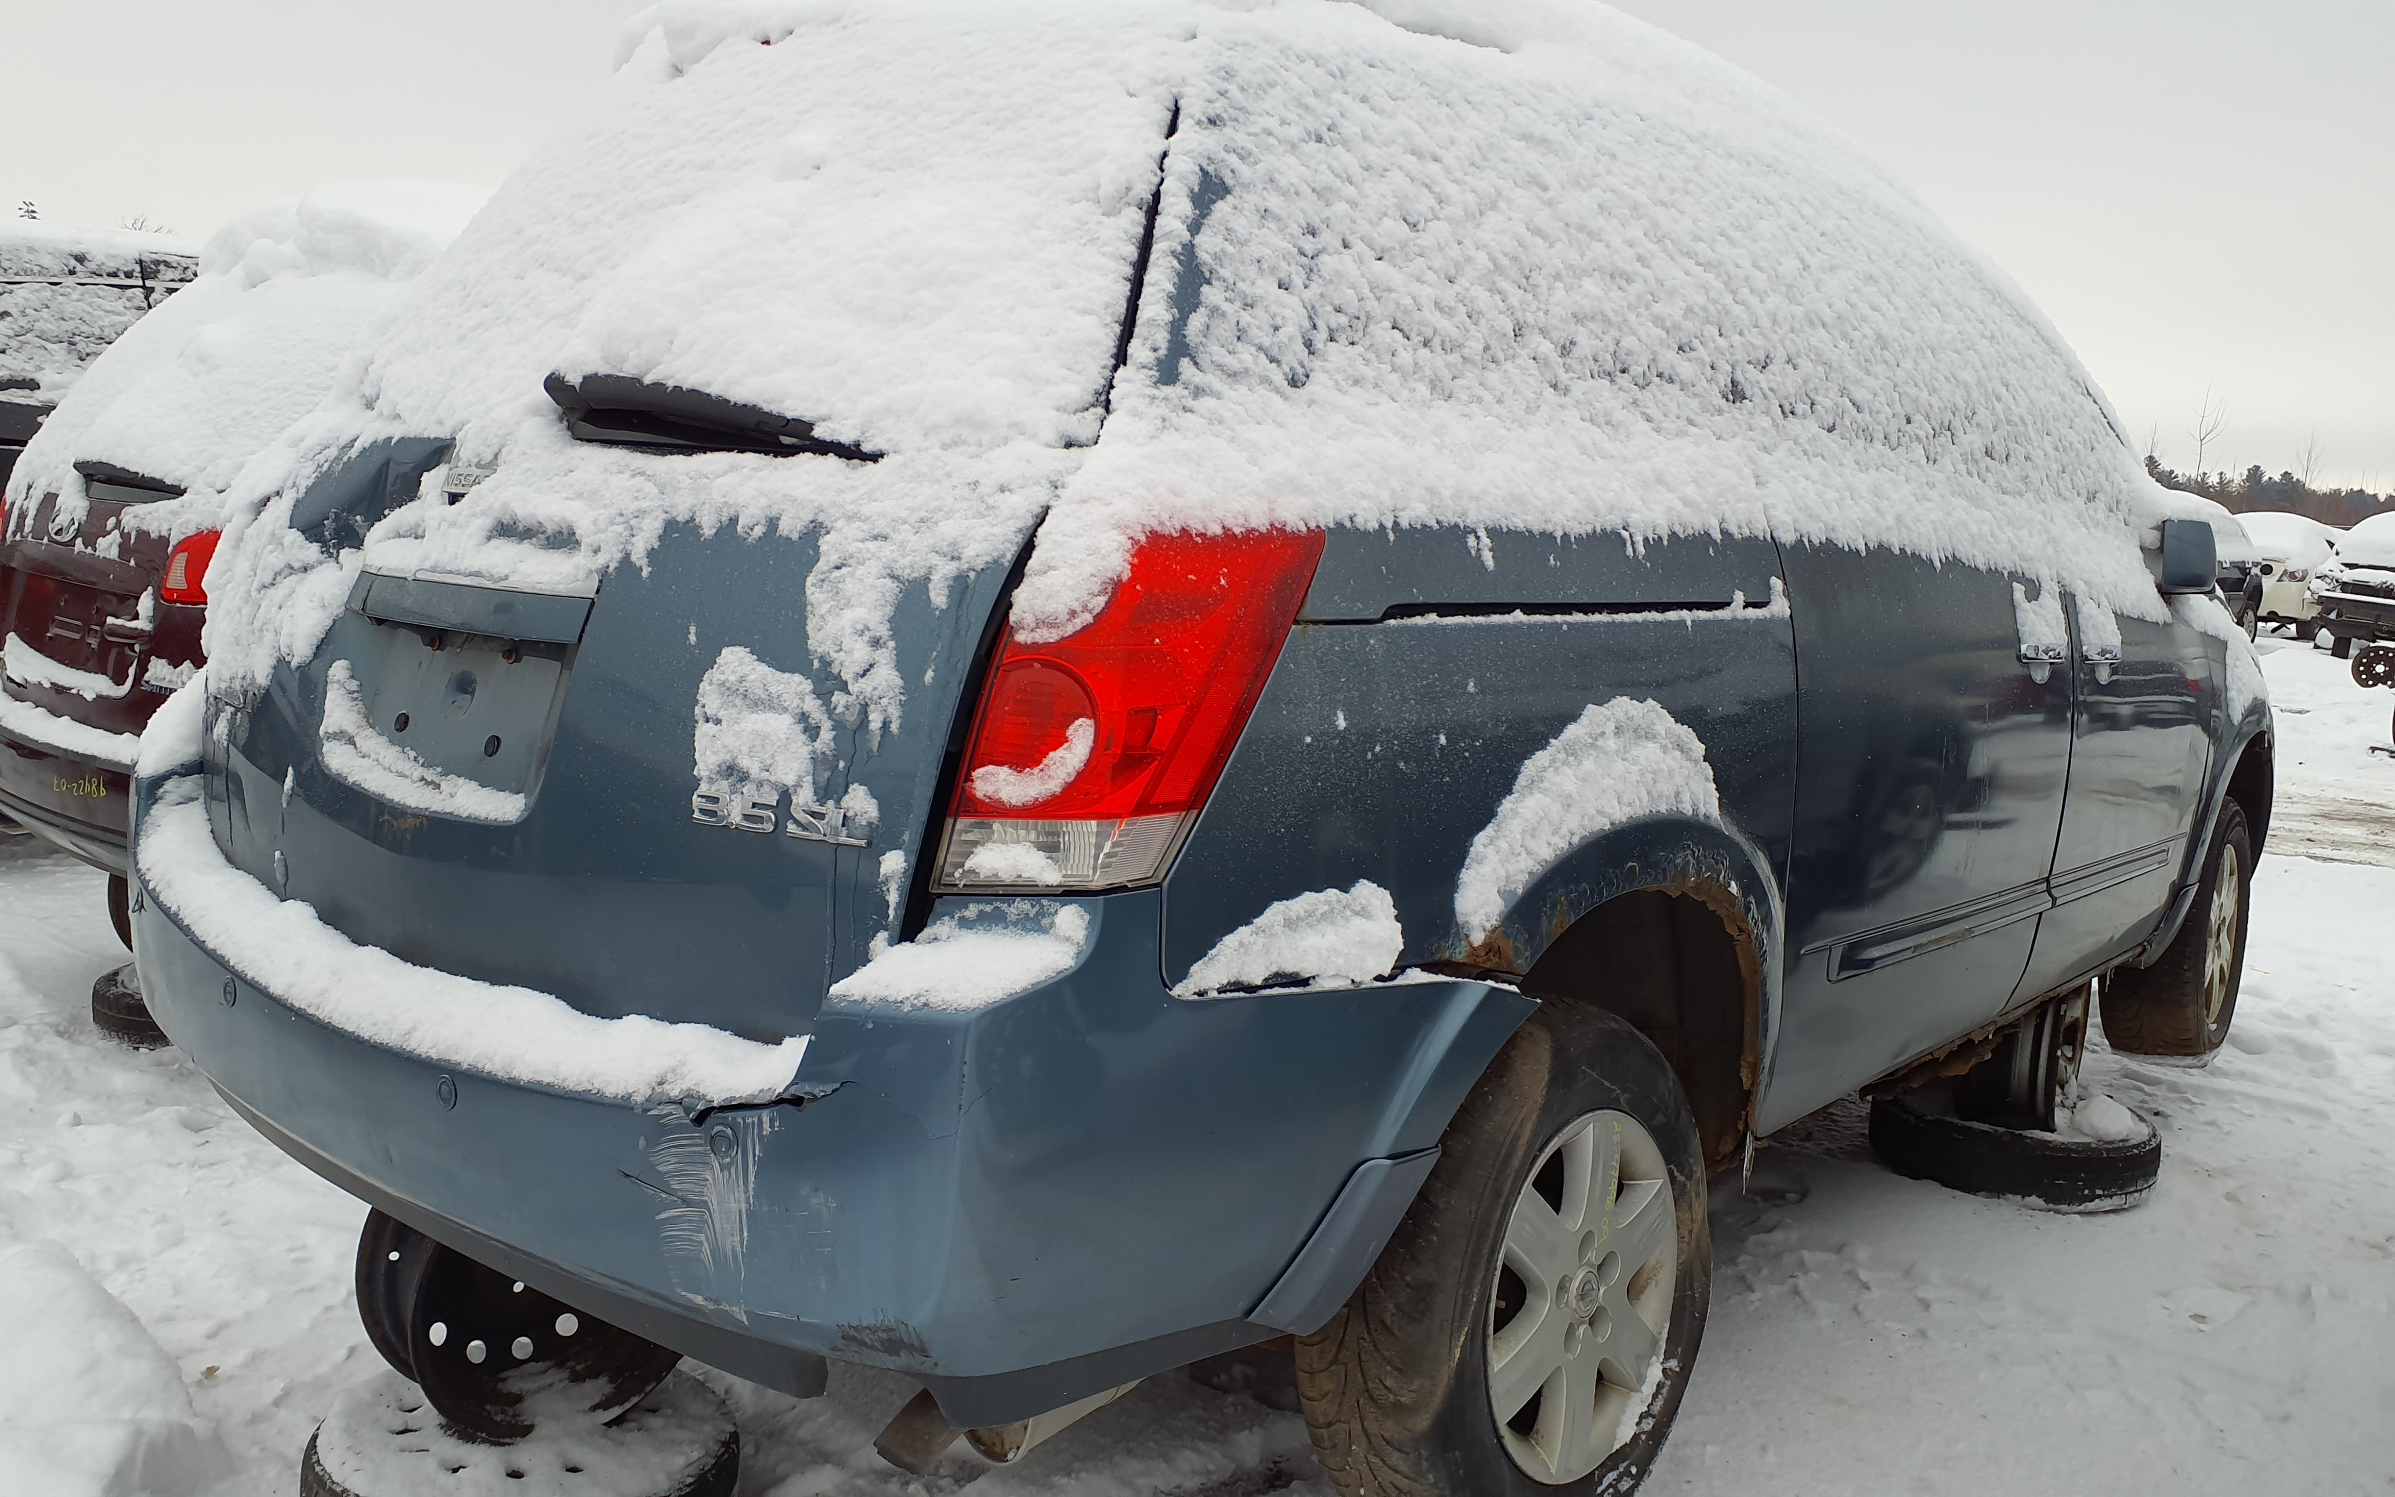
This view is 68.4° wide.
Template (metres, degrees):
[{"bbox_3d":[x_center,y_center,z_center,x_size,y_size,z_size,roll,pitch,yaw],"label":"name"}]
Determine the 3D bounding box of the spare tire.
[{"bbox_3d":[1.710,0.819,3.700,0.556,0.145,0.556,3,7,25],"label":"spare tire"}]

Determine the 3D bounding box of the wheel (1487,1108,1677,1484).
[{"bbox_3d":[0.415,0.664,2.208,0.175,0.445,0.445,3,6,43],"label":"wheel"}]

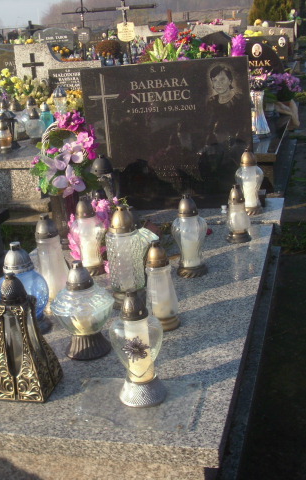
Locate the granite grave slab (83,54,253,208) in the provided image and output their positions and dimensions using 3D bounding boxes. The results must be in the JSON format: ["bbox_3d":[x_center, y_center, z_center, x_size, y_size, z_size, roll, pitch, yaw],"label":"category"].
[{"bbox_3d":[0.080,-0.504,3.346,0.810,0.704,0.080,0,18,14],"label":"granite grave slab"}]

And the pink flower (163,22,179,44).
[{"bbox_3d":[0.127,-1.415,4.700,0.100,0.150,0.100,0,19,15],"label":"pink flower"}]

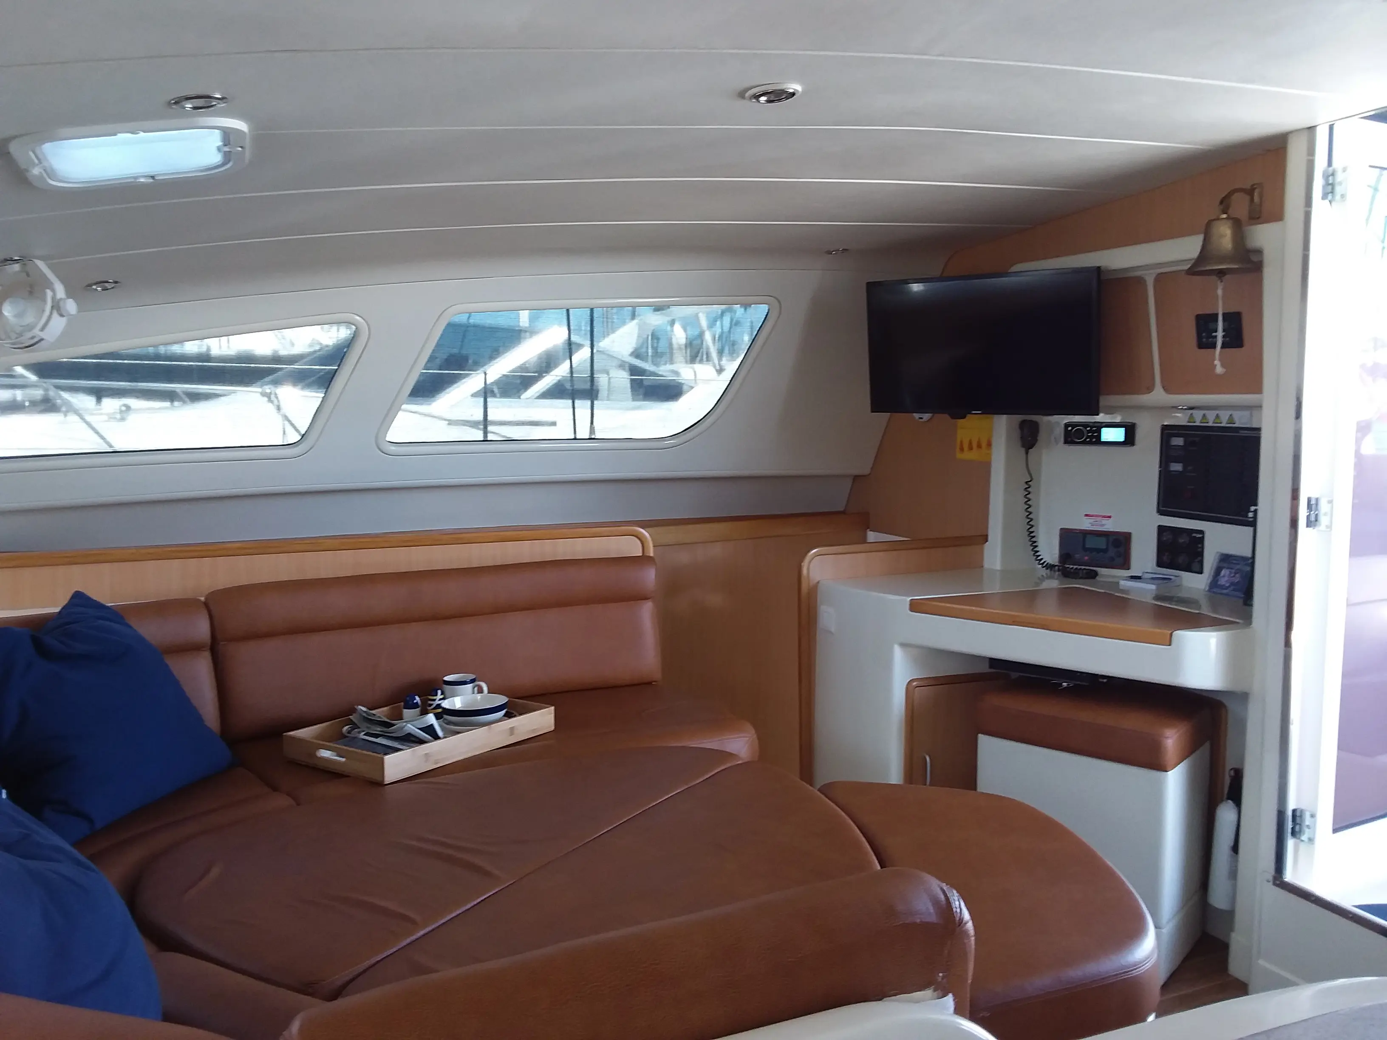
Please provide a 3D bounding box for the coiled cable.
[{"bbox_3d":[0.948,-0.020,2.790,0.190,0.333,0.070,4,6,33],"label":"coiled cable"}]

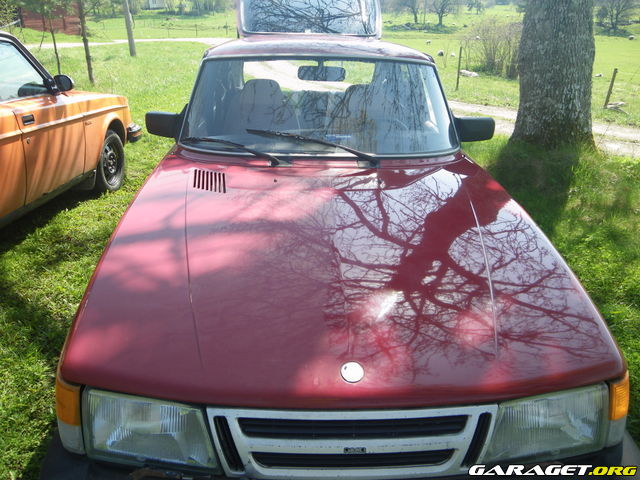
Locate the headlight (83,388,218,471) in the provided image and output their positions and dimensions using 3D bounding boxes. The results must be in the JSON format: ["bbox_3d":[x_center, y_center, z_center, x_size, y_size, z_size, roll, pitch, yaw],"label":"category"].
[{"bbox_3d":[-0.437,0.489,1.355,0.340,0.175,0.110,3,26,3],"label":"headlight"}]

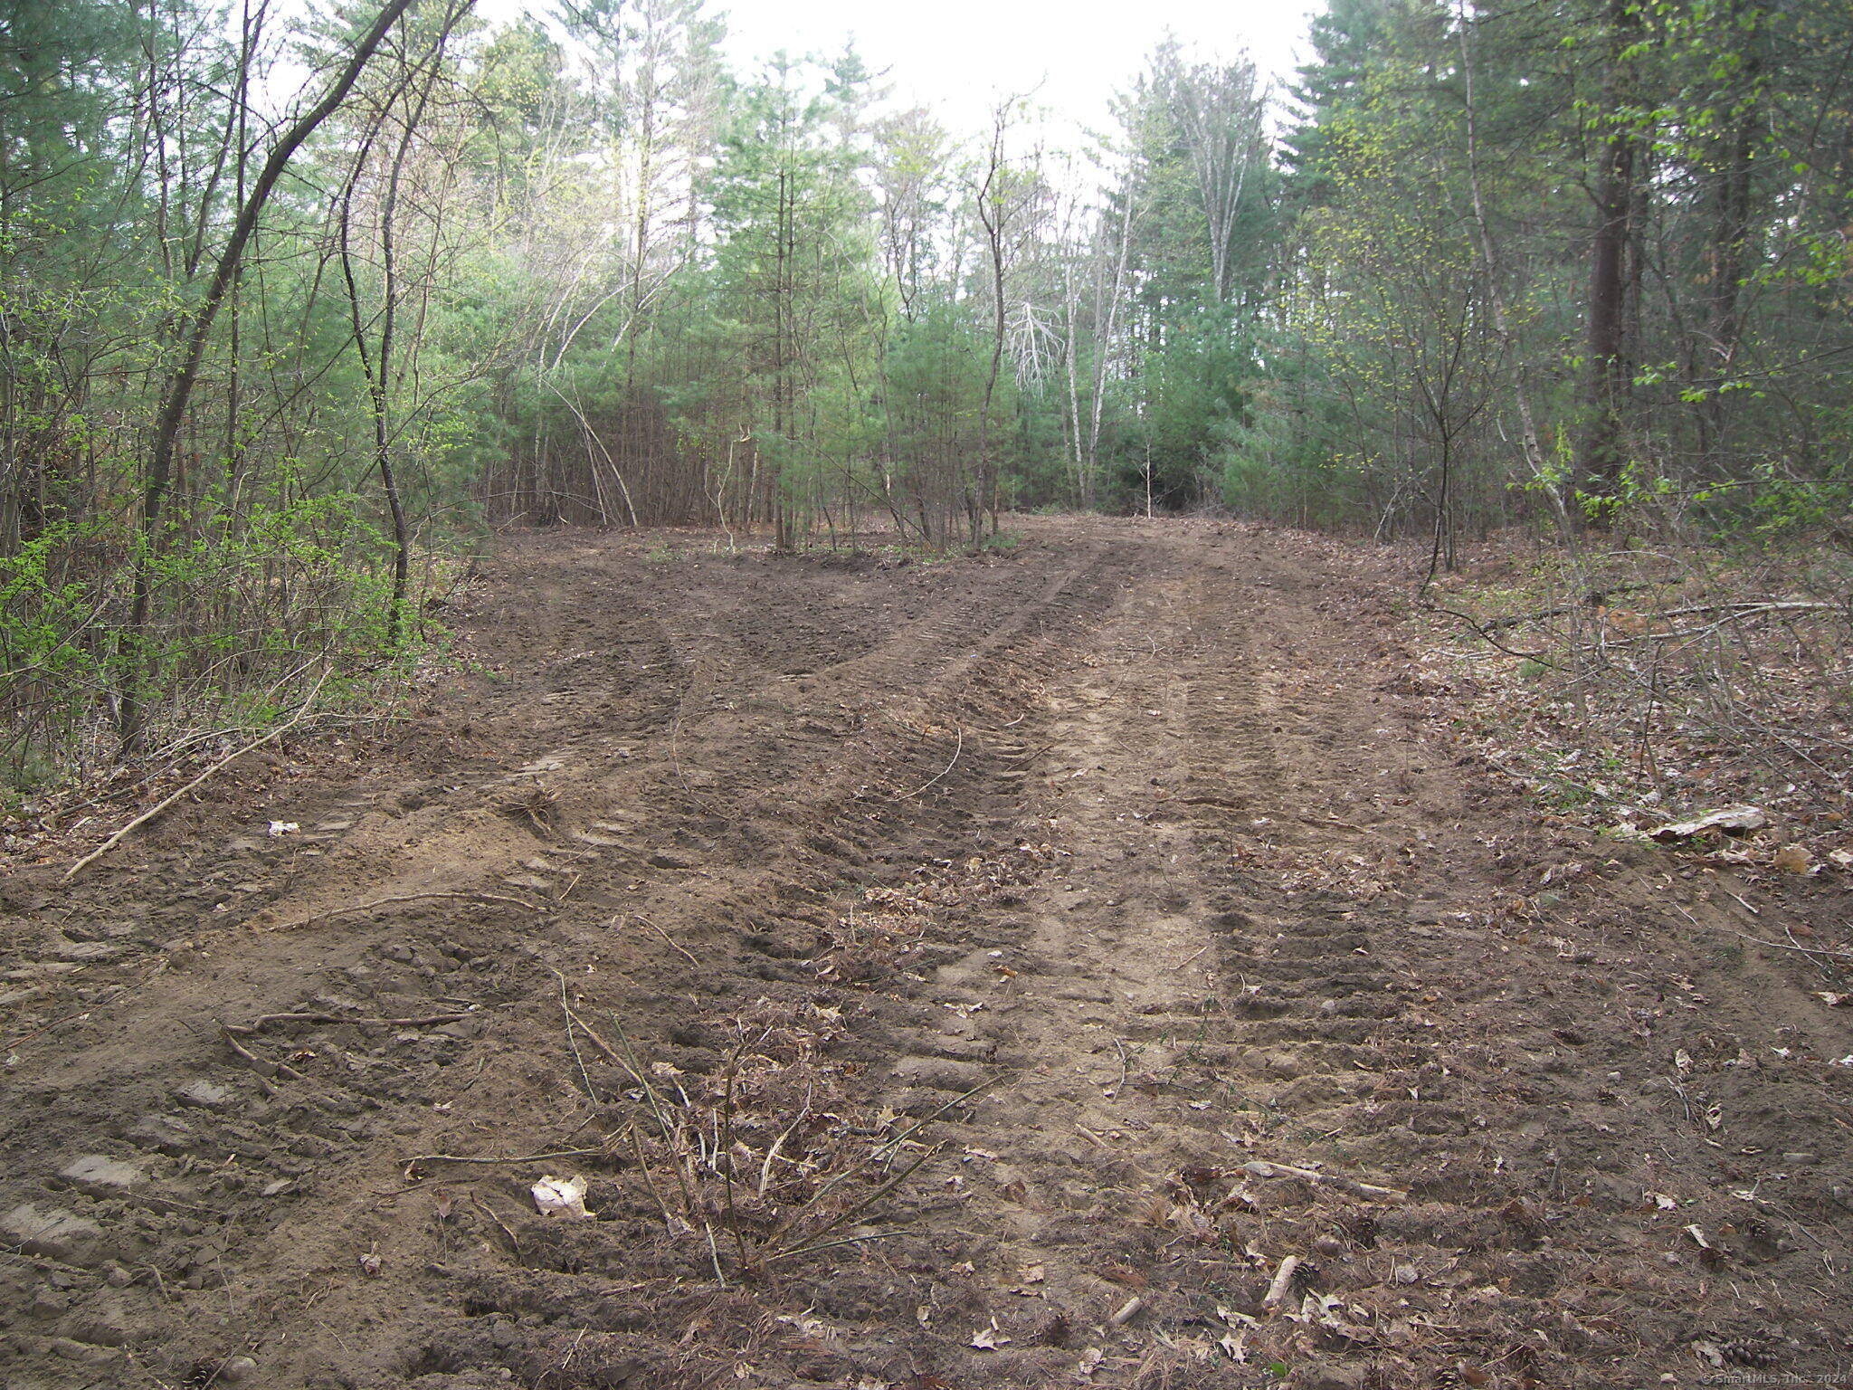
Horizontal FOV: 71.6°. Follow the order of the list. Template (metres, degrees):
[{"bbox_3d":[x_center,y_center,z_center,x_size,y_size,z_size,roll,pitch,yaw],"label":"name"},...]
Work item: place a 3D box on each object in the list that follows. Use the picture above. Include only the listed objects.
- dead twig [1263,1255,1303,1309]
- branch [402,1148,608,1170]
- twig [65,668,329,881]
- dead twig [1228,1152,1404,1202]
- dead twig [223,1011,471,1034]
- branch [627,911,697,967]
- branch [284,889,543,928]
[{"bbox_3d":[0.710,1.173,2.569,0.027,0.038,0.155,7,11,34],"label":"dead twig"},{"bbox_3d":[-1.000,1.092,3.027,0.470,0.025,0.050,0,9,-4],"label":"branch"},{"bbox_3d":[-3.708,0.276,6.894,0.200,0.386,3.633,-1,9,-8],"label":"twig"},{"bbox_3d":[0.913,1.115,2.957,0.360,0.031,0.051,4,10,21],"label":"dead twig"},{"bbox_3d":[-1.687,0.951,3.752,0.694,0.051,0.097,0,9,-6],"label":"dead twig"},{"bbox_3d":[-0.885,0.828,4.369,0.060,0.085,0.431,-7,12,-41],"label":"branch"},{"bbox_3d":[-1.844,0.774,4.650,0.929,0.091,0.129,-1,9,-9],"label":"branch"}]

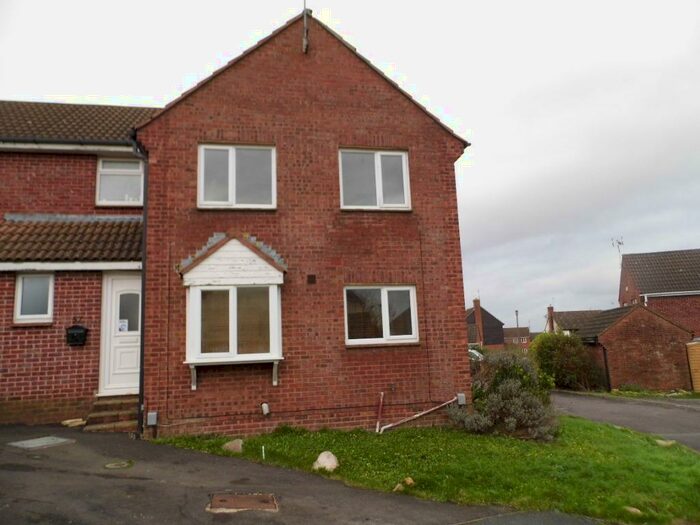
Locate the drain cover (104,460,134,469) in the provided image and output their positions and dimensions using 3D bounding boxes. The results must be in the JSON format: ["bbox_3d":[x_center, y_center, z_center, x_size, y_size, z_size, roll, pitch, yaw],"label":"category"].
[{"bbox_3d":[-2.690,2.368,5.898,0.320,0.030,0.320,-1,-10,-11],"label":"drain cover"}]

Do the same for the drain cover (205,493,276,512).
[{"bbox_3d":[-1.069,2.410,5.061,0.660,0.050,0.520,6,-10,-9],"label":"drain cover"}]

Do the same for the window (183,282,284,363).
[{"bbox_3d":[-1.873,0.993,8.160,1.510,1.240,0.340,0,-10,-10],"label":"window"}]

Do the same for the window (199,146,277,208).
[{"bbox_3d":[-1.946,-1.474,8.768,1.300,1.110,0.100,0,-10,-10],"label":"window"}]

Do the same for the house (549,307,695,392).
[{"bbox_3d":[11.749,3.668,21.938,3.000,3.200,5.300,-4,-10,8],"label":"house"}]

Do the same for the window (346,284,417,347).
[{"bbox_3d":[0.555,0.928,8.845,1.306,1.012,0.100,-1,-10,-11],"label":"window"}]

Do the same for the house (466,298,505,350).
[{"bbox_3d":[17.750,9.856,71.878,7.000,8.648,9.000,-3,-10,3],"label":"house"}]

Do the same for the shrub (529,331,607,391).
[{"bbox_3d":[8.775,3.976,20.300,2.600,2.200,2.100,-4,-10,8],"label":"shrub"}]

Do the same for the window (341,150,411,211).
[{"bbox_3d":[0.465,-1.485,9.253,1.327,1.122,0.100,-1,-10,-11],"label":"window"}]

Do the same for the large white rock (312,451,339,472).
[{"bbox_3d":[-0.314,2.551,6.480,0.320,0.250,0.270,0,-10,-10],"label":"large white rock"}]

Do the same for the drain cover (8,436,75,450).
[{"bbox_3d":[-4.257,2.500,6.982,0.500,0.050,0.700,-1,-10,18],"label":"drain cover"}]

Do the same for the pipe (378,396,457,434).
[{"bbox_3d":[1.170,2.578,8.531,1.400,0.520,0.080,0,-10,-10],"label":"pipe"}]

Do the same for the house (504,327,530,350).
[{"bbox_3d":[35.700,17.756,111.500,6.500,6.800,7.000,-2,-9,0],"label":"house"}]

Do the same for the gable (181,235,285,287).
[{"bbox_3d":[-1.889,-0.009,8.278,1.621,0.824,0.420,-1,-10,-11],"label":"gable"}]

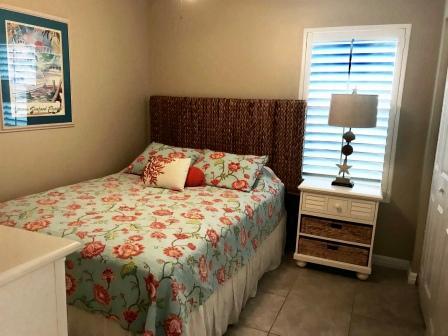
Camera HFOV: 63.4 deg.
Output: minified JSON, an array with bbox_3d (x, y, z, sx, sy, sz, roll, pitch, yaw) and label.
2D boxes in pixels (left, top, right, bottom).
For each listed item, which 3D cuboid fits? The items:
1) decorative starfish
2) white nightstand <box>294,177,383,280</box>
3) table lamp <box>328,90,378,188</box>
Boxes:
[{"bbox_3d":[1.004,0.005,3.022,0.126,0.131,0.026,6,12,22],"label":"decorative starfish"},{"bbox_3d":[0.975,0.511,3.122,0.644,0.716,0.377,6,12,22],"label":"white nightstand"},{"bbox_3d":[1.038,-0.239,2.985,0.376,0.809,0.376,6,12,22],"label":"table lamp"}]

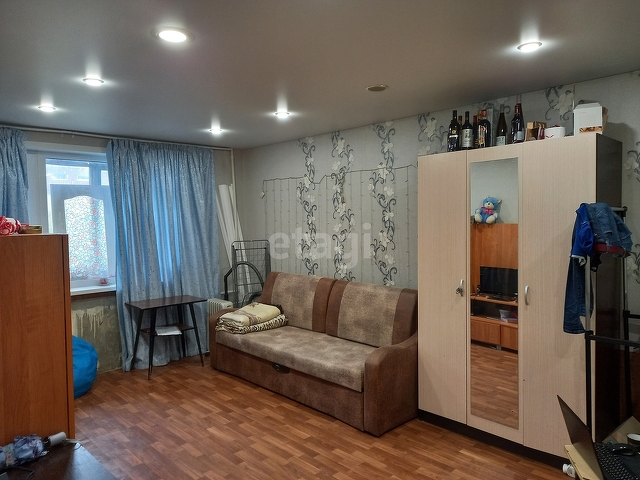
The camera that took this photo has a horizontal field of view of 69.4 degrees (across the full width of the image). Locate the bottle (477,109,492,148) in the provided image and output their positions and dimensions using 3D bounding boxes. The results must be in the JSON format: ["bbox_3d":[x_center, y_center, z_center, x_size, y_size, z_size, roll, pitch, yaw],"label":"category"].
[{"bbox_3d":[1.129,-0.753,3.168,0.083,0.271,0.083,-1,2,0],"label":"bottle"}]

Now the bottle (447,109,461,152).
[{"bbox_3d":[0.967,-0.776,3.326,0.082,0.308,0.082,0,2,16],"label":"bottle"}]

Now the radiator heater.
[{"bbox_3d":[-1.144,1.020,5.279,0.160,0.650,0.420,-3,3,-44],"label":"radiator heater"}]

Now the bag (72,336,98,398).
[{"bbox_3d":[-2.382,1.104,4.093,0.740,0.610,0.740,-3,3,-44],"label":"bag"}]

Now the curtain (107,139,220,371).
[{"bbox_3d":[-1.673,0.160,5.135,1.242,2.375,0.160,-3,3,-44],"label":"curtain"}]

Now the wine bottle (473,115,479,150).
[{"bbox_3d":[1.126,-0.761,3.336,0.075,0.274,0.075,0,2,19],"label":"wine bottle"}]

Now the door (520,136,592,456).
[{"bbox_3d":[1.448,0.359,2.808,0.022,1.931,0.411,-3,3,-44],"label":"door"}]

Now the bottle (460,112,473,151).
[{"bbox_3d":[1.043,-0.763,3.263,0.080,0.286,0.080,0,2,18],"label":"bottle"}]

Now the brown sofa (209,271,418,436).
[{"bbox_3d":[-0.066,0.883,4.398,0.919,0.964,2.275,-3,3,-44],"label":"brown sofa"}]

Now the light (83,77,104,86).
[{"bbox_3d":[-1.479,-1.026,3.022,0.116,0.025,0.116,-3,3,-44],"label":"light"}]

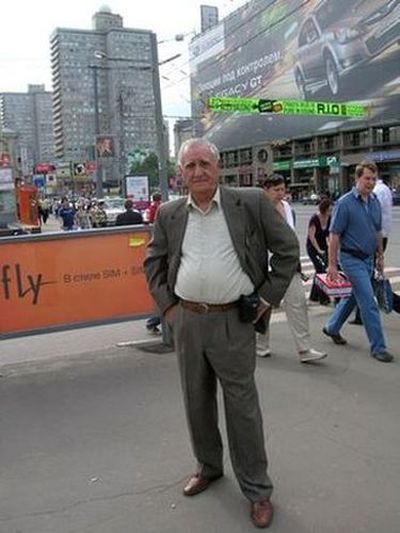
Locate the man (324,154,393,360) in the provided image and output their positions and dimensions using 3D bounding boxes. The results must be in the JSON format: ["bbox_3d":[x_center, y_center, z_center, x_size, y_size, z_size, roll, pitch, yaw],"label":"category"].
[{"bbox_3d":[1.490,-0.078,4.872,0.540,1.770,0.720,-5,9,-34],"label":"man"}]

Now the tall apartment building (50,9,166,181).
[{"bbox_3d":[-44.226,-75.445,240.766,46.000,90.000,21.000,-3,8,-21],"label":"tall apartment building"}]

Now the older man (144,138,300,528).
[{"bbox_3d":[0.106,0.283,2.408,0.680,1.710,0.480,2,8,18],"label":"older man"}]

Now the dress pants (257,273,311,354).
[{"bbox_3d":[0.801,0.345,4.706,0.600,0.850,0.360,4,8,27],"label":"dress pants"}]

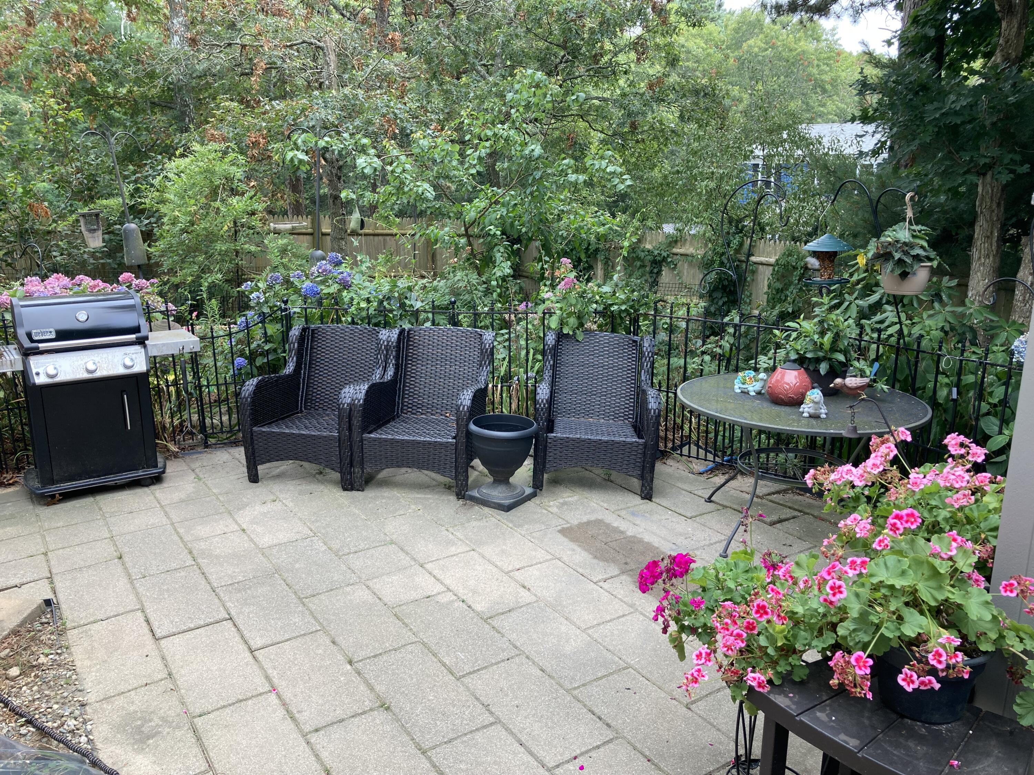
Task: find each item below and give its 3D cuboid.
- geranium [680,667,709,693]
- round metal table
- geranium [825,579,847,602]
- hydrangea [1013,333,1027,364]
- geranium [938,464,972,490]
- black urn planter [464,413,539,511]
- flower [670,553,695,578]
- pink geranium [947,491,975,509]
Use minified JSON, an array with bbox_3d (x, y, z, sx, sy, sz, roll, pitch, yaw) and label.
[{"bbox_3d":[0.514,0.845,2.420,0.086,0.080,0.070,3,15,13],"label":"geranium"},{"bbox_3d":[1.478,0.417,4.461,1.220,0.750,1.220,5,16,19],"label":"round metal table"},{"bbox_3d":[0.847,0.540,2.220,0.058,0.061,0.040,6,16,22],"label":"geranium"},{"bbox_3d":[2.562,-0.195,4.200,0.165,0.158,0.165,9,17,31],"label":"hydrangea"},{"bbox_3d":[1.450,0.296,2.770,0.114,0.086,0.090,8,17,28],"label":"geranium"},{"bbox_3d":[-0.085,0.429,4.849,0.405,0.455,0.405,11,18,36],"label":"black urn planter"},{"bbox_3d":[0.482,0.520,2.440,0.069,0.063,0.062,3,15,12],"label":"flower"},{"bbox_3d":[1.460,0.368,2.750,0.090,0.048,0.065,9,17,29],"label":"pink geranium"}]

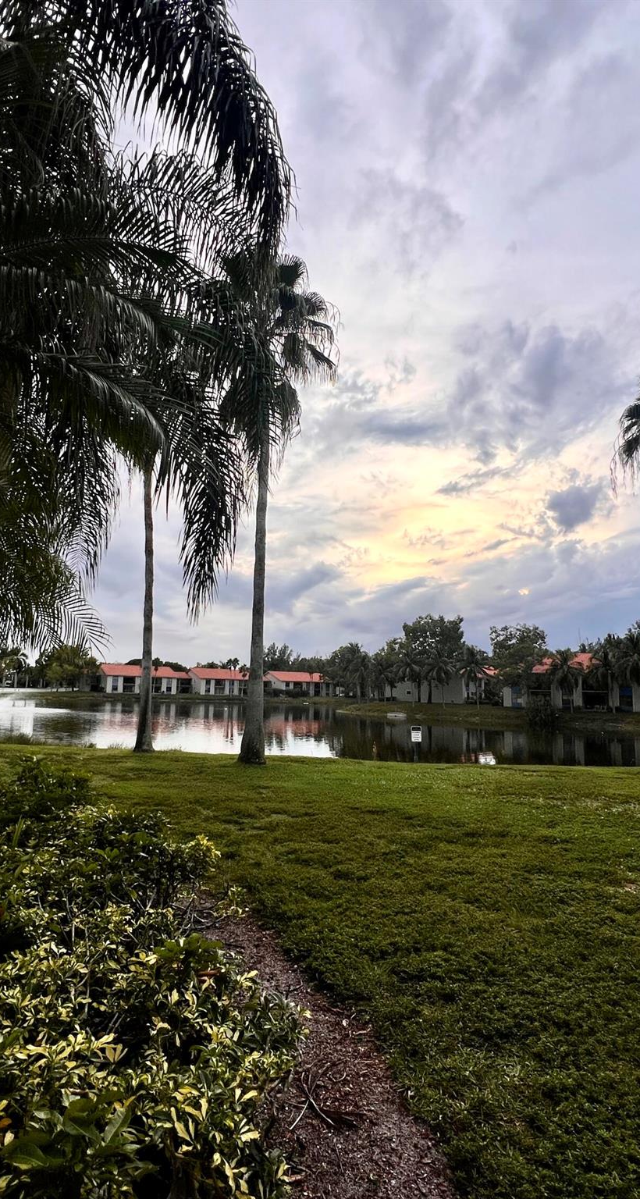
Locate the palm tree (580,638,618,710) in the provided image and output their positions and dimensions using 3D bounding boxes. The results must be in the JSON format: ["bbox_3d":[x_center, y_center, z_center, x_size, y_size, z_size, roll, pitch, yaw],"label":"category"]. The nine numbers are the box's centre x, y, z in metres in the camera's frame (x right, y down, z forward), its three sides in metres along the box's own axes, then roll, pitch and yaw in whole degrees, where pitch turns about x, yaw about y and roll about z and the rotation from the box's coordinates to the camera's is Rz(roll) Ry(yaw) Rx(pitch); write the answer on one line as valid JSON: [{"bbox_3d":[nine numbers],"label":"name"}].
[{"bbox_3d":[36.517,9.676,76.667,5.628,9.305,5.628,1,-8,0],"label":"palm tree"}]

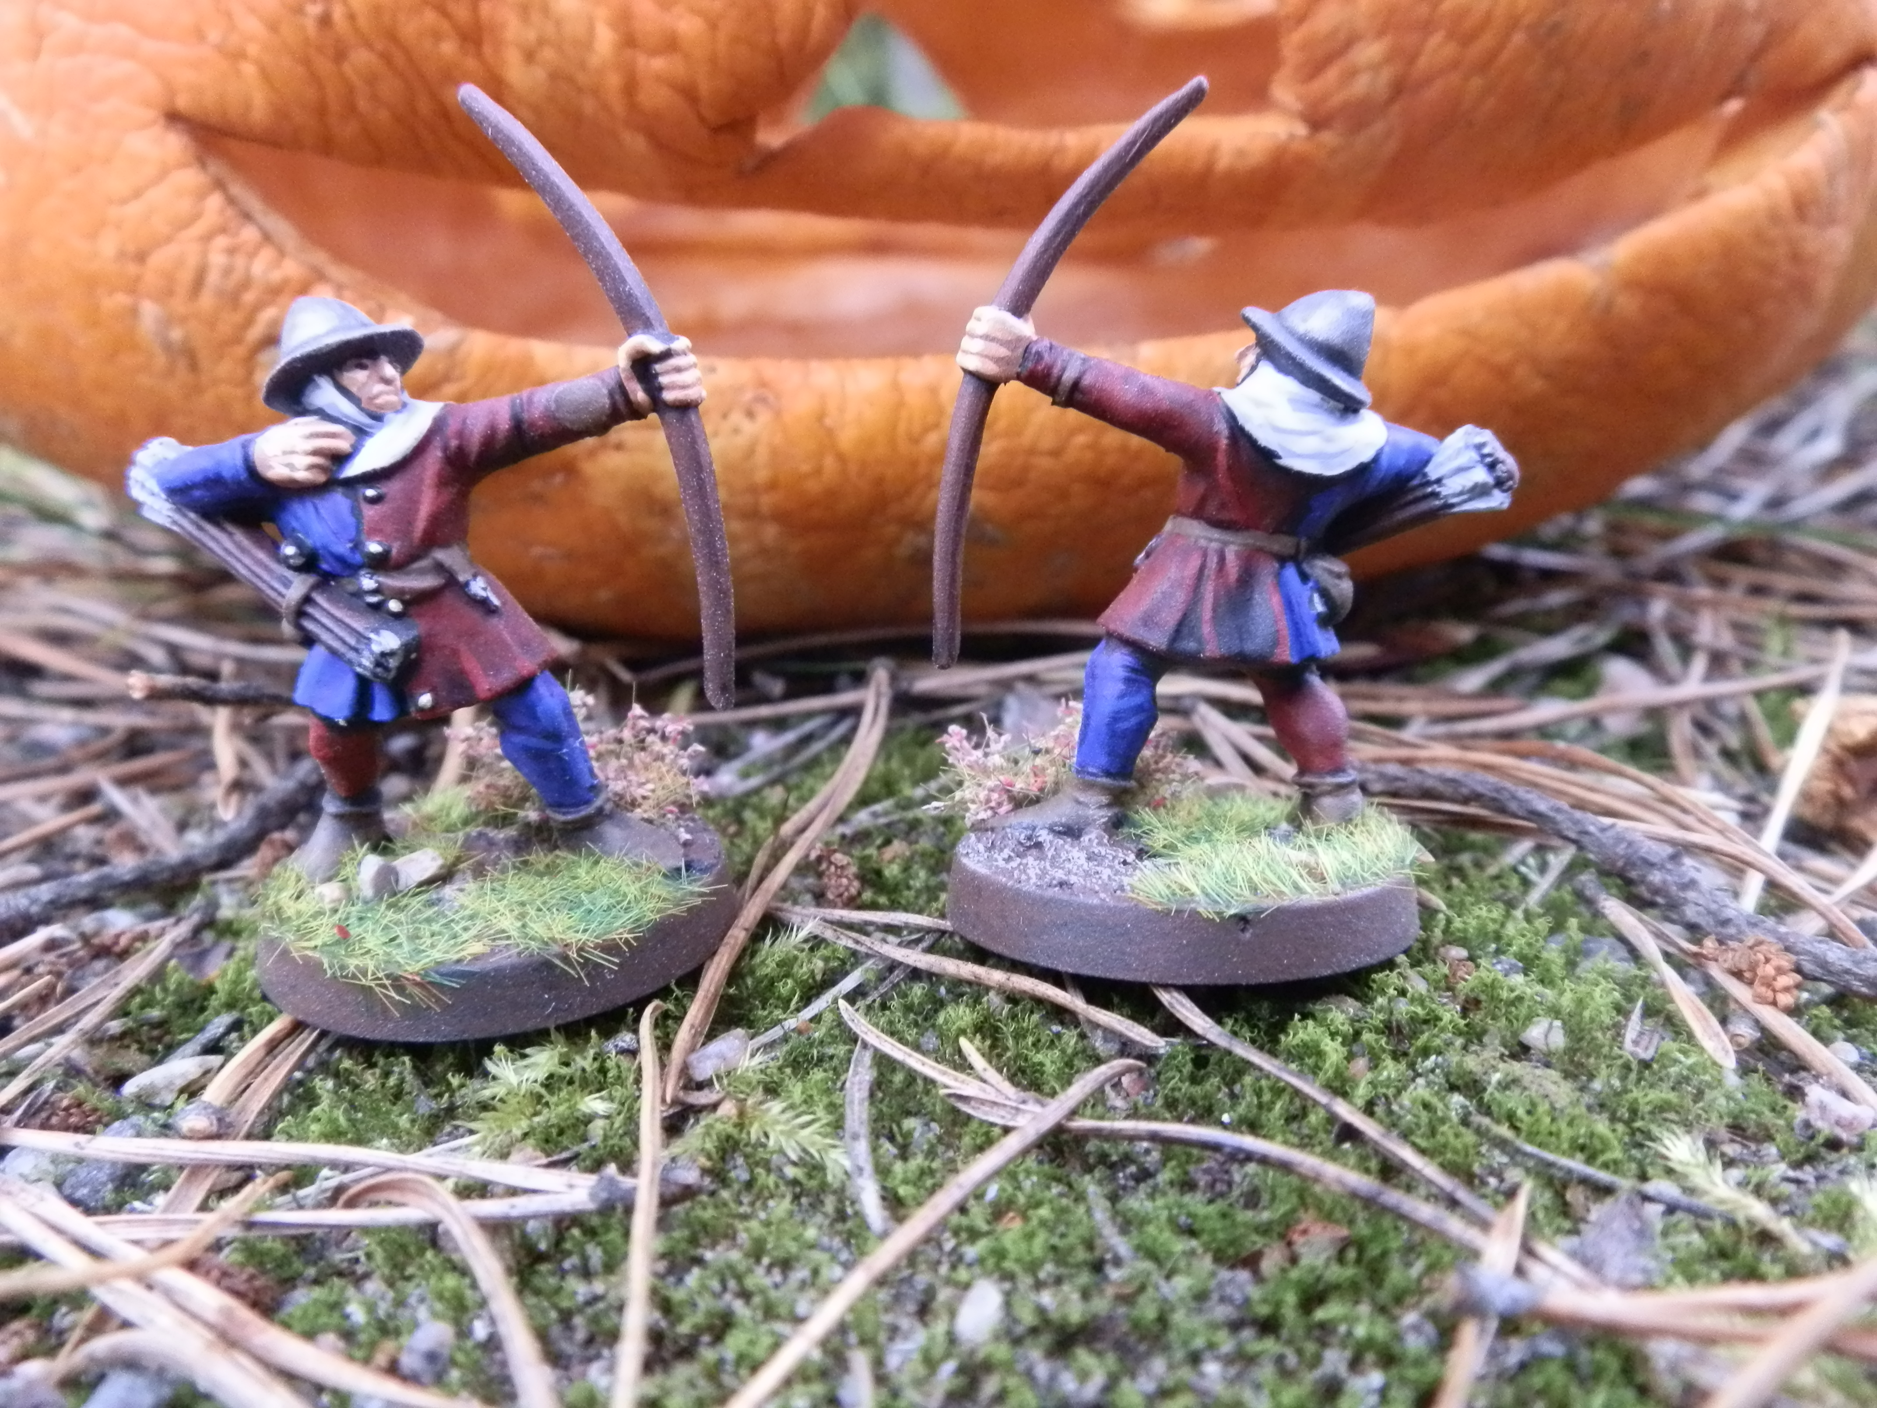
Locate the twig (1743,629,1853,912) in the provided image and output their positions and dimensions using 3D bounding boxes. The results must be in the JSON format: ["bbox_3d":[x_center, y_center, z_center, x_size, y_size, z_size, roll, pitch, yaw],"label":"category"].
[{"bbox_3d":[0.062,0.003,0.108,0.002,0.002,0.053,8,24,34],"label":"twig"}]

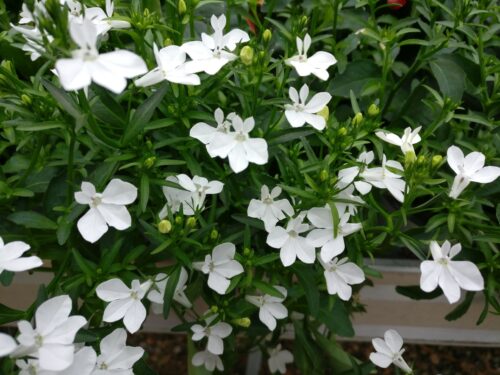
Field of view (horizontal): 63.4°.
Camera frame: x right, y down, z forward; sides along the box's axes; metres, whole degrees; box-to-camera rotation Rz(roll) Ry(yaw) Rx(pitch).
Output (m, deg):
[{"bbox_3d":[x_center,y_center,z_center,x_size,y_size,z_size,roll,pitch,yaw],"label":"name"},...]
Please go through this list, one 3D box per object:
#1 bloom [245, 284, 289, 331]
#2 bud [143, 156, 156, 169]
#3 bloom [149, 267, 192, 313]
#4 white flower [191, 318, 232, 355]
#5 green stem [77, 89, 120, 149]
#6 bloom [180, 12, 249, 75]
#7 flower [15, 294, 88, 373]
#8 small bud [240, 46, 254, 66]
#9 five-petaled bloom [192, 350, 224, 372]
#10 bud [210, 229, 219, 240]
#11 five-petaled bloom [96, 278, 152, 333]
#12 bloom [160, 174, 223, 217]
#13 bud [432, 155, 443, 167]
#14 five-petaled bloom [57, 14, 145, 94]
[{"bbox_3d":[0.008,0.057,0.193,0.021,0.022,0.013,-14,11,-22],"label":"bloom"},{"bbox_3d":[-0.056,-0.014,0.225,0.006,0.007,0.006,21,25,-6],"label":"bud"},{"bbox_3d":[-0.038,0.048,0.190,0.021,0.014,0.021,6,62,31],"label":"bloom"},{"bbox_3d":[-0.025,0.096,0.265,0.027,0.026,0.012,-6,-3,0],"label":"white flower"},{"bbox_3d":[-0.061,-0.027,0.165,0.006,0.031,0.006,-38,22,-11],"label":"green stem"},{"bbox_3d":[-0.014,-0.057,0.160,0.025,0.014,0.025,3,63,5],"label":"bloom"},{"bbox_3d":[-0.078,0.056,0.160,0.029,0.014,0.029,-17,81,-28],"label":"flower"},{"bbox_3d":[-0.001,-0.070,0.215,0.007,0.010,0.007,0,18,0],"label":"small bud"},{"bbox_3d":[-0.023,0.093,0.220,0.018,0.018,0.011,0,3,0],"label":"five-petaled bloom"},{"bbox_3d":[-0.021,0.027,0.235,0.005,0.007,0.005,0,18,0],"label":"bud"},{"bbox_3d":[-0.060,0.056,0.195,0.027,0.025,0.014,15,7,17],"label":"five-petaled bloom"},{"bbox_3d":[-0.026,0.004,0.182,0.027,0.015,0.020,0,49,-4],"label":"bloom"},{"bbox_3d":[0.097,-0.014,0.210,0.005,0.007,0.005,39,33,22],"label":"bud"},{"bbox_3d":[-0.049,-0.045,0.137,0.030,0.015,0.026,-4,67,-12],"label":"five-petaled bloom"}]

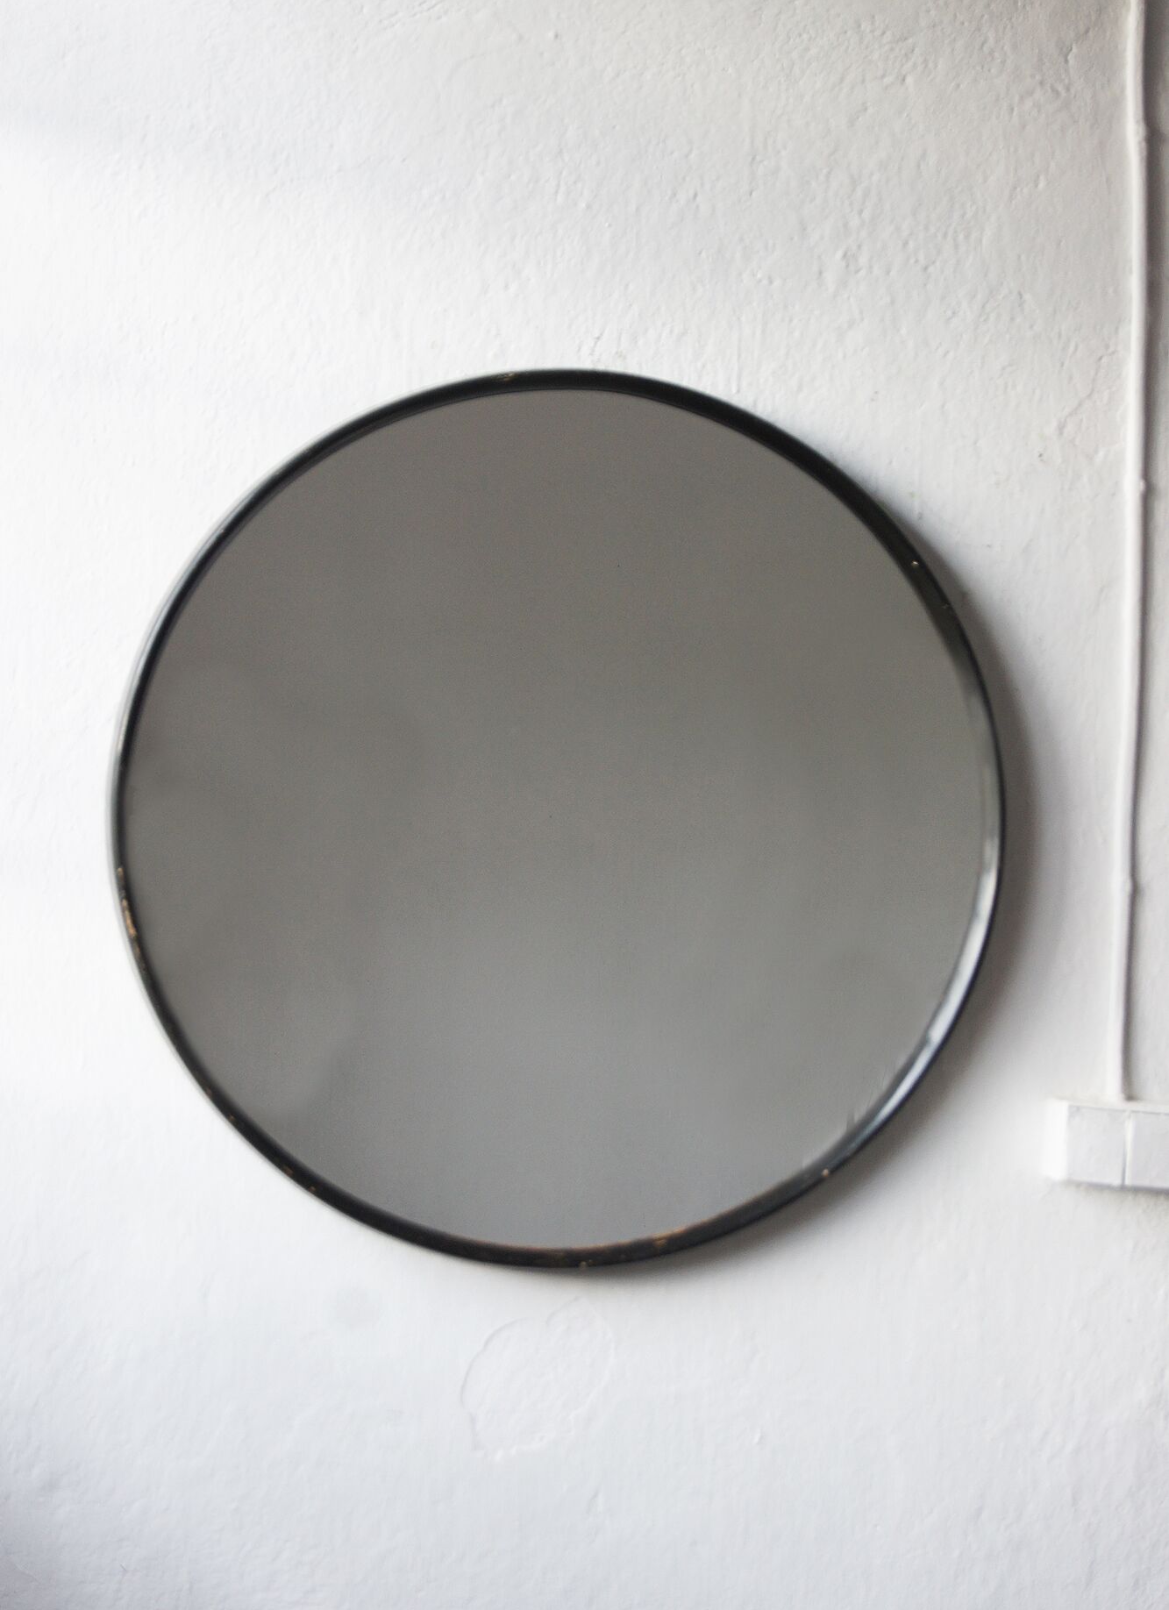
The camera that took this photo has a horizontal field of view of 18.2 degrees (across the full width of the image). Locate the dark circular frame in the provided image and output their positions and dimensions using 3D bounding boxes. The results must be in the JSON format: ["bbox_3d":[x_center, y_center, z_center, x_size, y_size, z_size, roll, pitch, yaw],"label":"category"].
[{"bbox_3d":[-0.018,0.010,2.524,0.620,0.620,0.040,1,0,-9],"label":"dark circular frame"}]

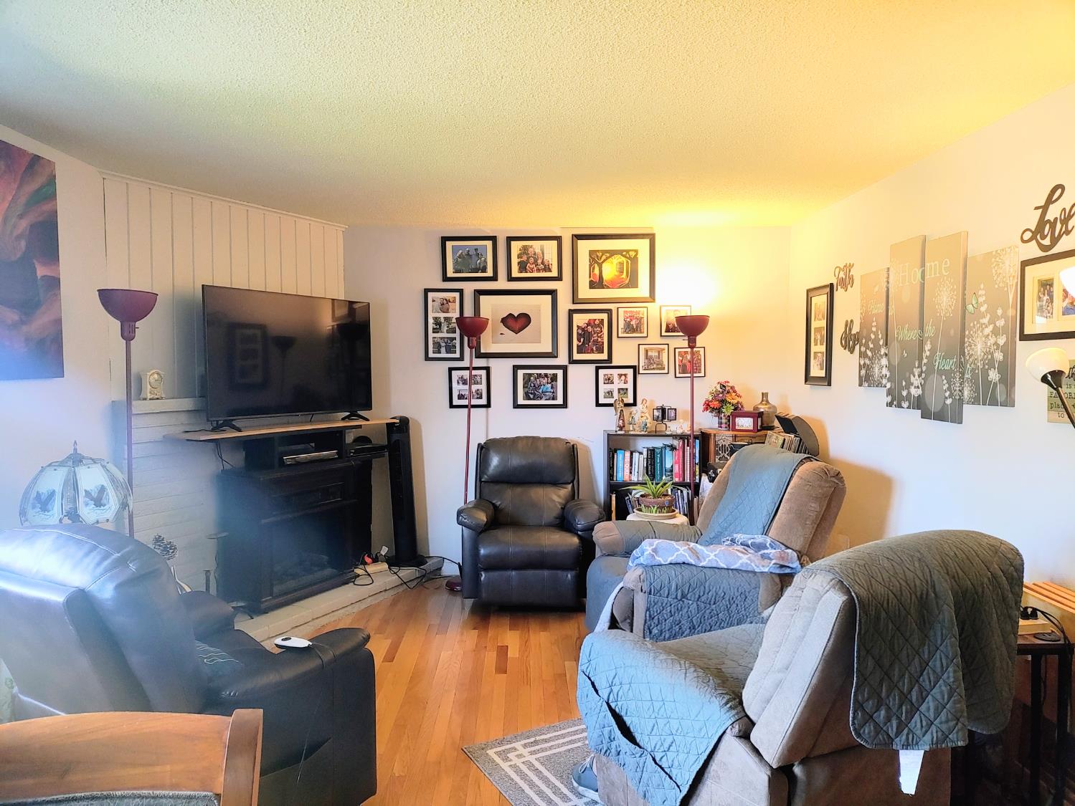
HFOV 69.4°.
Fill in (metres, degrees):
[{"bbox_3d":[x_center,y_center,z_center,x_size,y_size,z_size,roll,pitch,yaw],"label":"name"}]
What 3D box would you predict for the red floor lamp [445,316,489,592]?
[{"bbox_3d":[-0.469,0.330,5.173,0.235,1.806,0.235,3,3,-1],"label":"red floor lamp"}]

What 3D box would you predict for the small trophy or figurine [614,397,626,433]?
[{"bbox_3d":[0.556,0.085,5.257,0.088,0.237,0.075,-1,3,-15],"label":"small trophy or figurine"}]

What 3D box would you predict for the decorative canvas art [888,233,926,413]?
[{"bbox_3d":[1.788,-0.379,3.752,0.033,0.810,0.303,0,3,-1],"label":"decorative canvas art"}]

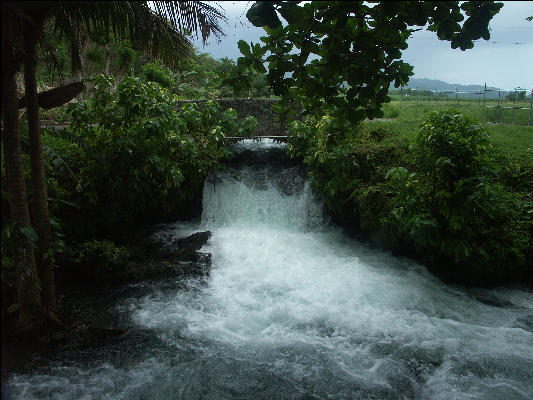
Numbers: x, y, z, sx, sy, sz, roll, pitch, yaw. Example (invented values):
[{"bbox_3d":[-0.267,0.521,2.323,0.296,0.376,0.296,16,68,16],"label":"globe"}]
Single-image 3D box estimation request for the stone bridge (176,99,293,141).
[{"bbox_3d":[-1.070,-2.830,15.160,4.200,1.450,1.900,0,13,0],"label":"stone bridge"}]

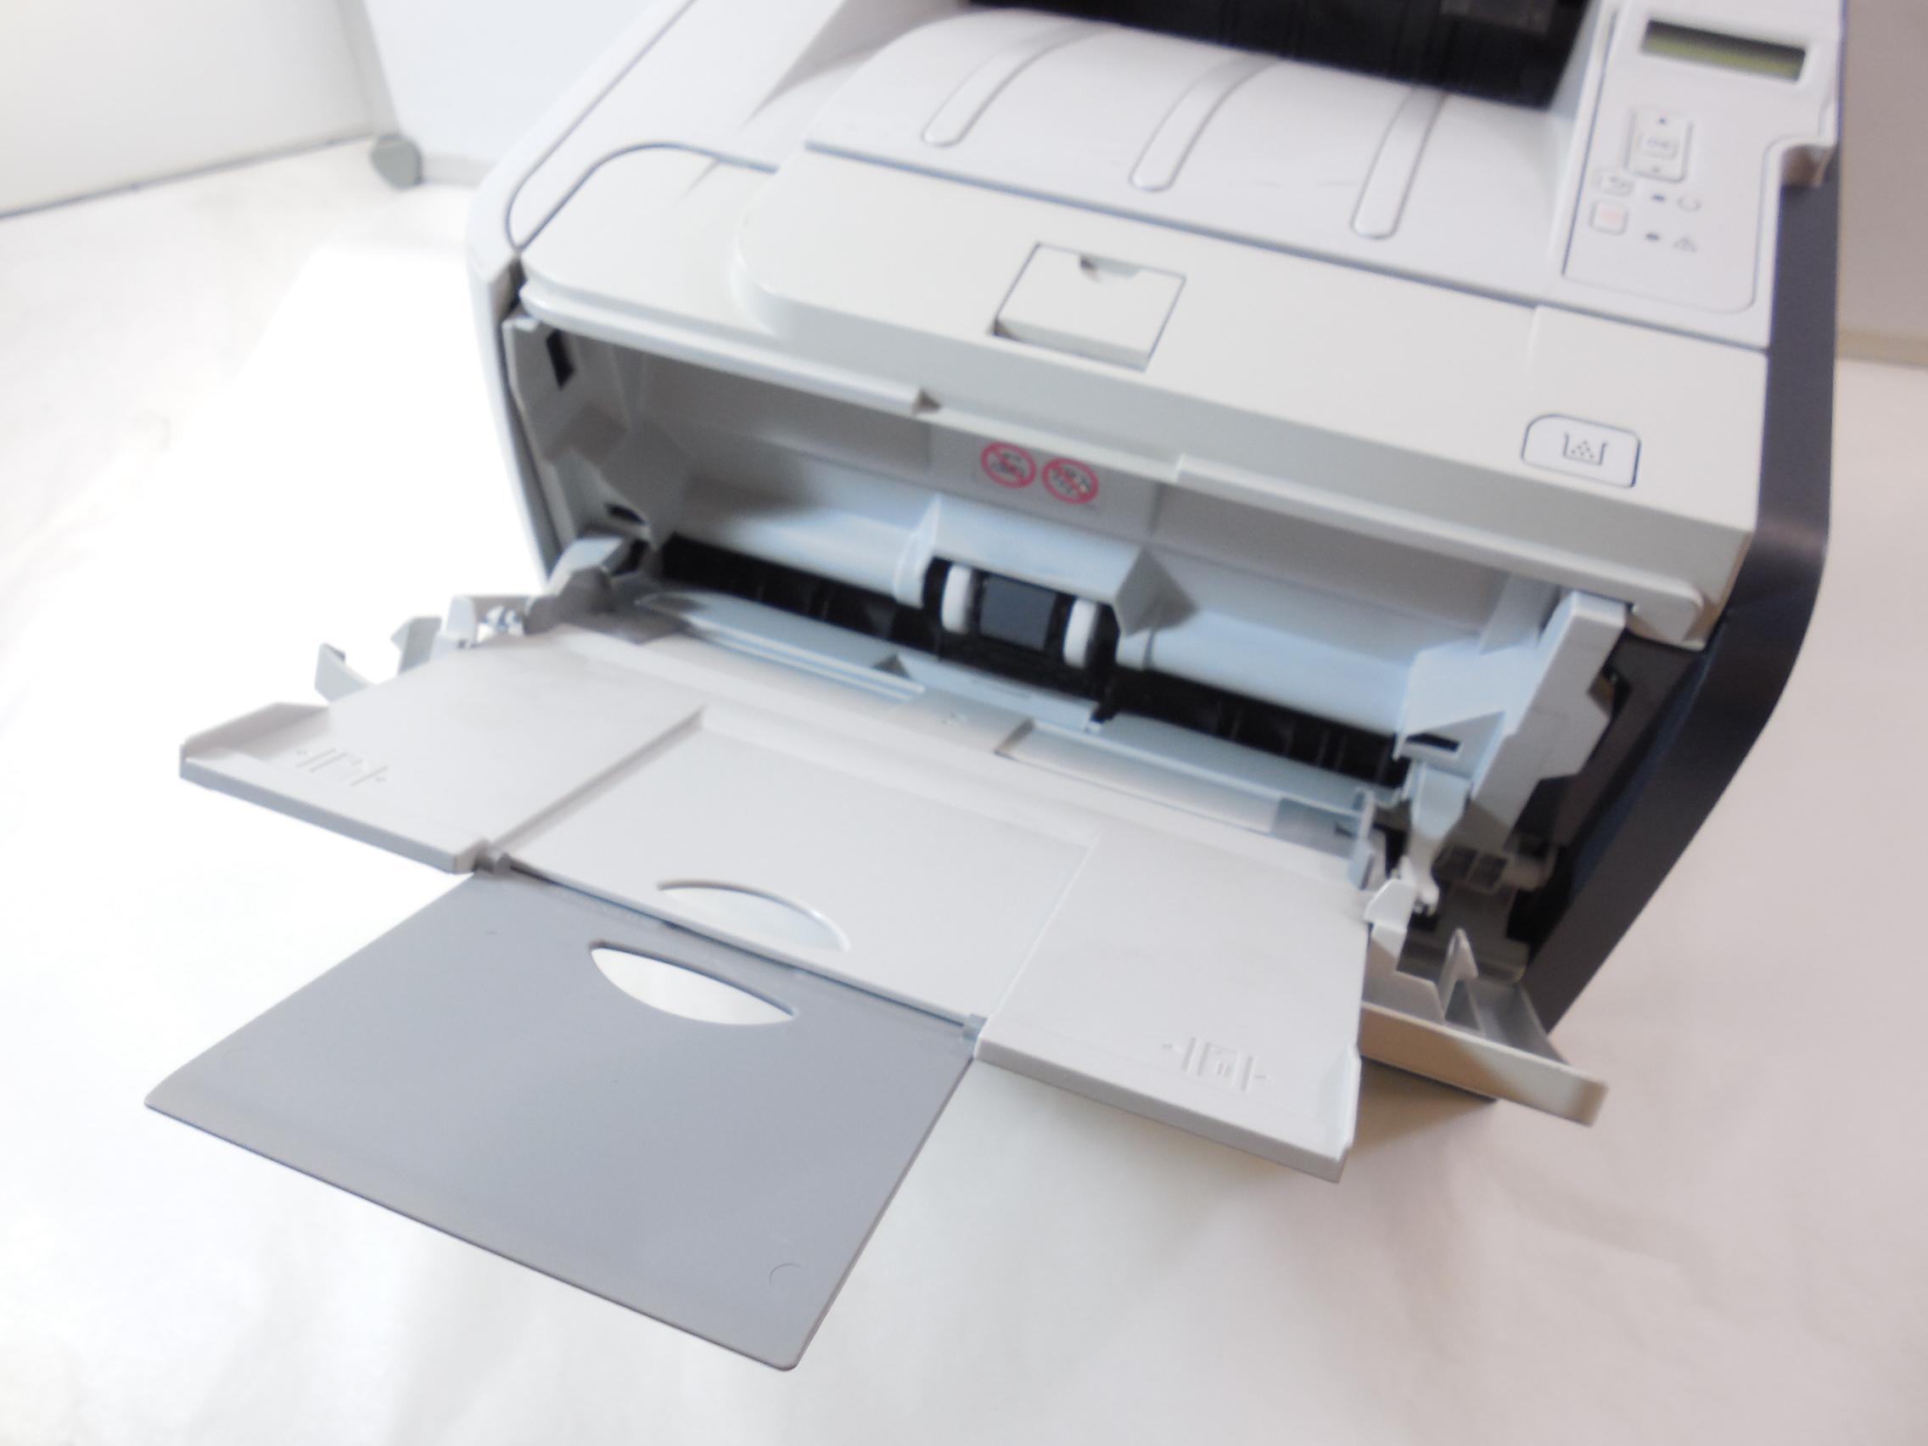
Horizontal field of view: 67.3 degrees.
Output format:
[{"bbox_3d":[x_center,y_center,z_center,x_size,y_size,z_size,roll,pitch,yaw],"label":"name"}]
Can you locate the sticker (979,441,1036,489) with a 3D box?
[{"bbox_3d":[0.013,-0.075,0.422,0.017,0.017,0.002,17,53,13],"label":"sticker"}]

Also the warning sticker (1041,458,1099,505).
[{"bbox_3d":[0.031,-0.070,0.418,0.017,0.017,0.002,17,53,13],"label":"warning sticker"}]

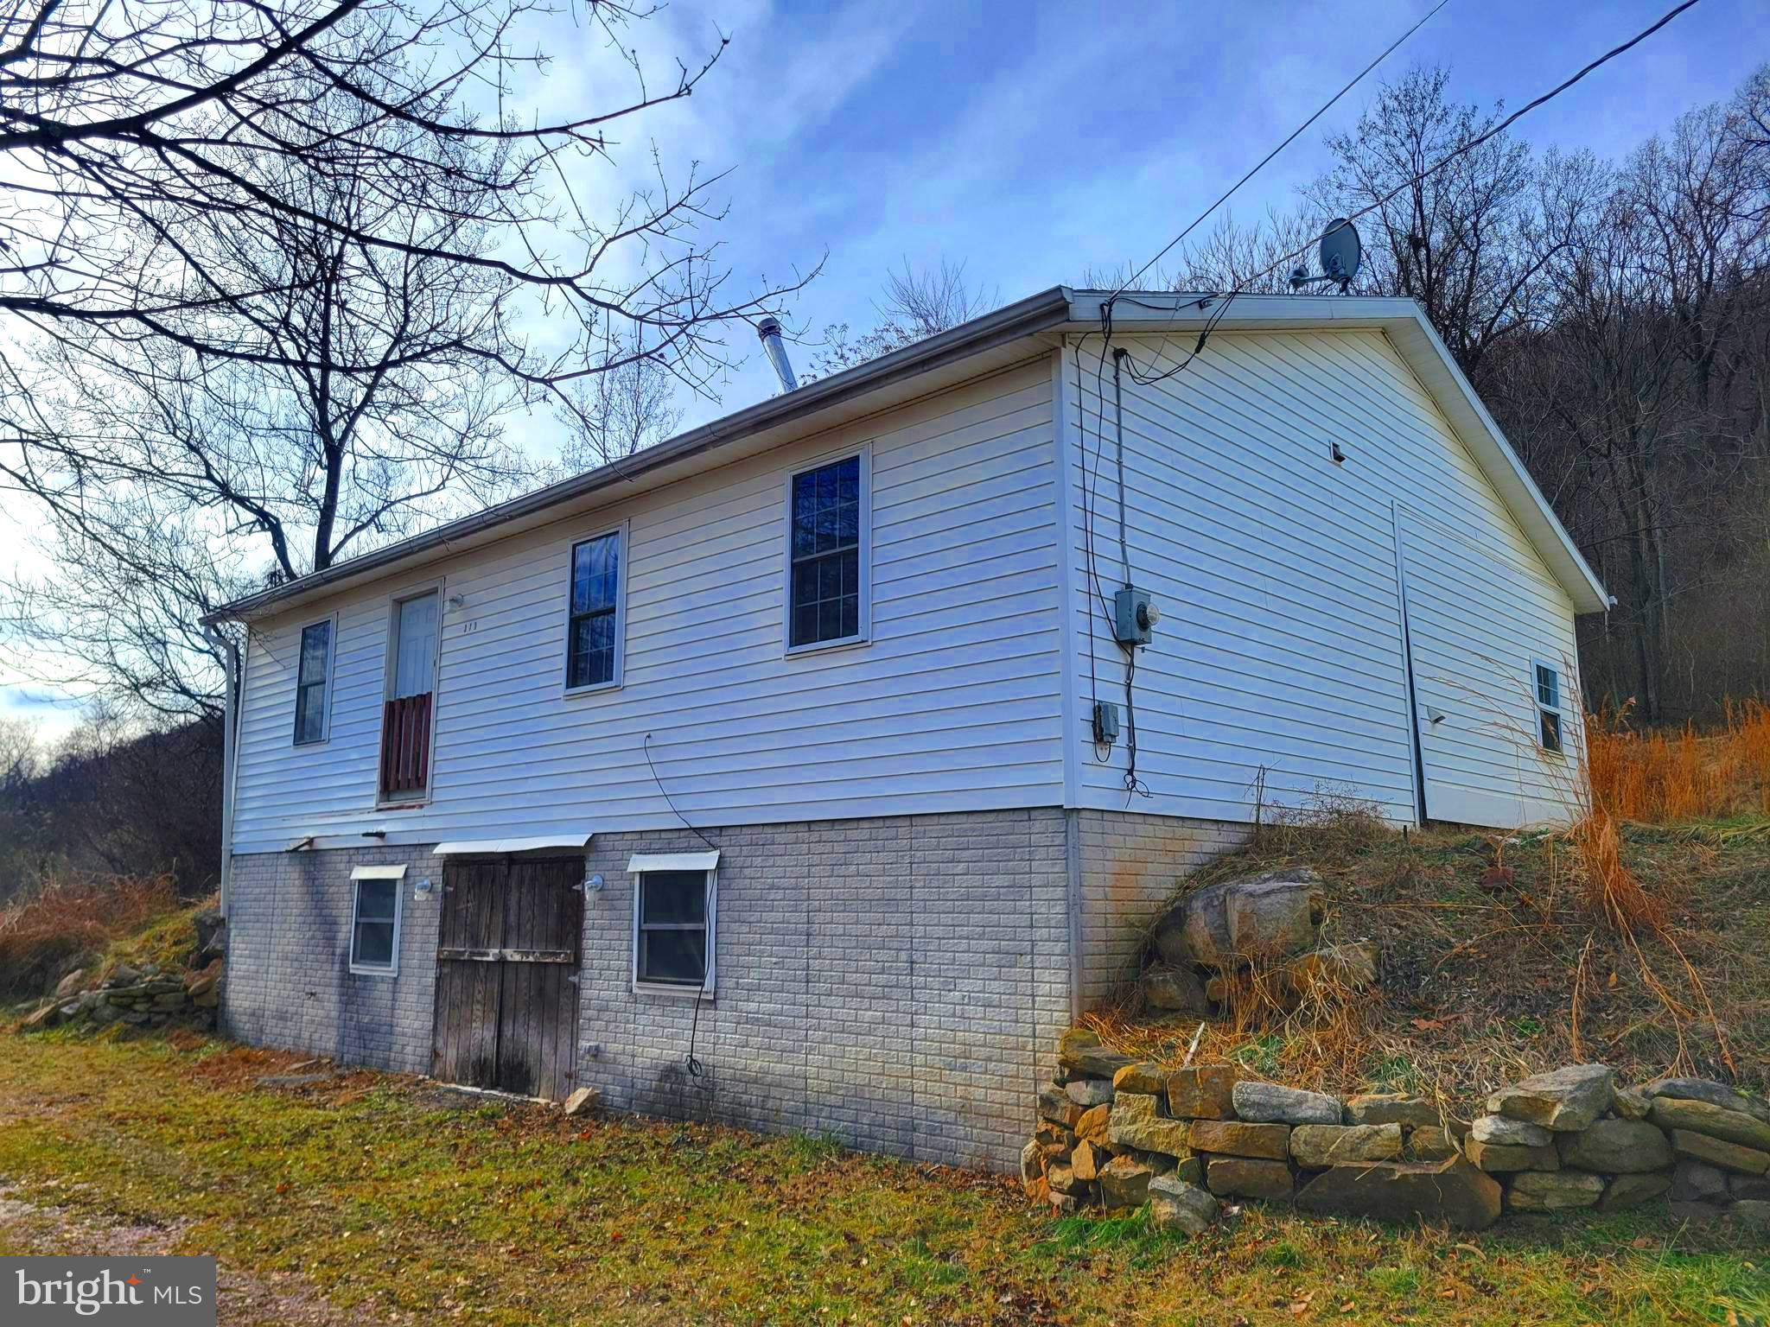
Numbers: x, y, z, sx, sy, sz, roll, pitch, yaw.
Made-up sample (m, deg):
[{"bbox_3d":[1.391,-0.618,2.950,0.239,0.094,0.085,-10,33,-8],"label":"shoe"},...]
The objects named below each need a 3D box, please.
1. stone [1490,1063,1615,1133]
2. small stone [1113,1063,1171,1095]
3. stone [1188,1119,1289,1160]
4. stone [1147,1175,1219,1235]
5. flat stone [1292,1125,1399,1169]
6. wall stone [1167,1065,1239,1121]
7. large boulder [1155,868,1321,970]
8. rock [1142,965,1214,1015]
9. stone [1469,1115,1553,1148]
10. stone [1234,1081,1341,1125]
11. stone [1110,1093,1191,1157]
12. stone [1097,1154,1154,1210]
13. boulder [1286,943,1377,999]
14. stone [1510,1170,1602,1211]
[{"bbox_3d":[3.290,2.158,6.600,0.555,0.306,0.420,-2,-10,12],"label":"stone"},{"bbox_3d":[1.277,2.061,6.600,0.280,0.150,0.250,-3,-11,15],"label":"small stone"},{"bbox_3d":[1.757,2.362,6.600,0.482,0.176,0.300,-3,-11,18],"label":"stone"},{"bbox_3d":[1.401,2.546,6.250,0.325,0.248,0.270,-3,-11,15],"label":"stone"},{"bbox_3d":[2.256,2.368,6.520,0.507,0.191,0.300,-2,-10,9],"label":"flat stone"},{"bbox_3d":[1.615,2.177,6.750,0.354,0.258,0.280,-3,-11,18],"label":"wall stone"},{"bbox_3d":[2.052,1.489,7.750,0.969,0.564,0.650,-3,-11,16],"label":"large boulder"},{"bbox_3d":[1.642,1.836,7.500,0.400,0.260,0.320,-3,-11,15],"label":"rock"},{"bbox_3d":[3.073,2.298,6.530,0.368,0.143,0.280,-1,-10,8],"label":"stone"},{"bbox_3d":[1.949,2.128,6.450,0.510,0.200,0.260,-3,-11,15],"label":"stone"},{"bbox_3d":[1.338,2.331,6.720,0.398,0.299,0.280,-4,-11,20],"label":"stone"},{"bbox_3d":[1.165,2.496,6.420,0.260,0.240,0.260,-2,-10,12],"label":"stone"},{"bbox_3d":[2.478,1.700,7.400,0.500,0.280,0.360,-2,-10,10],"label":"boulder"},{"bbox_3d":[3.165,2.490,6.280,0.440,0.190,0.260,-1,-10,8],"label":"stone"}]

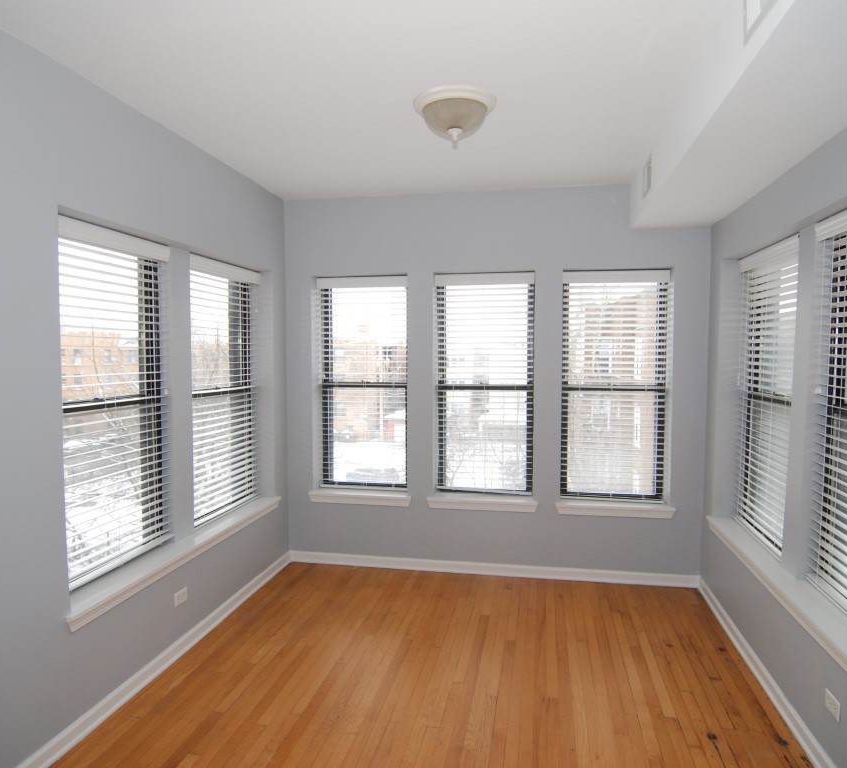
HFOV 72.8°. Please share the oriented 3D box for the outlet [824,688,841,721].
[{"bbox_3d":[1.559,1.227,2.192,0.010,0.071,0.115,1,3,11],"label":"outlet"}]

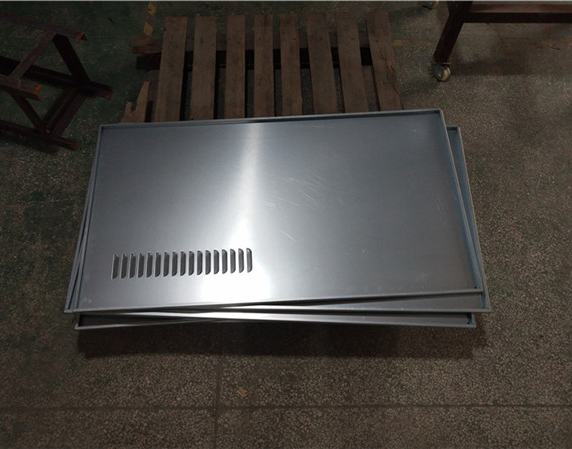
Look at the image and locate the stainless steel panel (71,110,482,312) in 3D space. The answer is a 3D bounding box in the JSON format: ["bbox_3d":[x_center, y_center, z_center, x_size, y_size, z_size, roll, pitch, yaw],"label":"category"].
[{"bbox_3d":[-0.042,-0.079,1.894,1.351,0.032,0.763,-3,63,0],"label":"stainless steel panel"}]

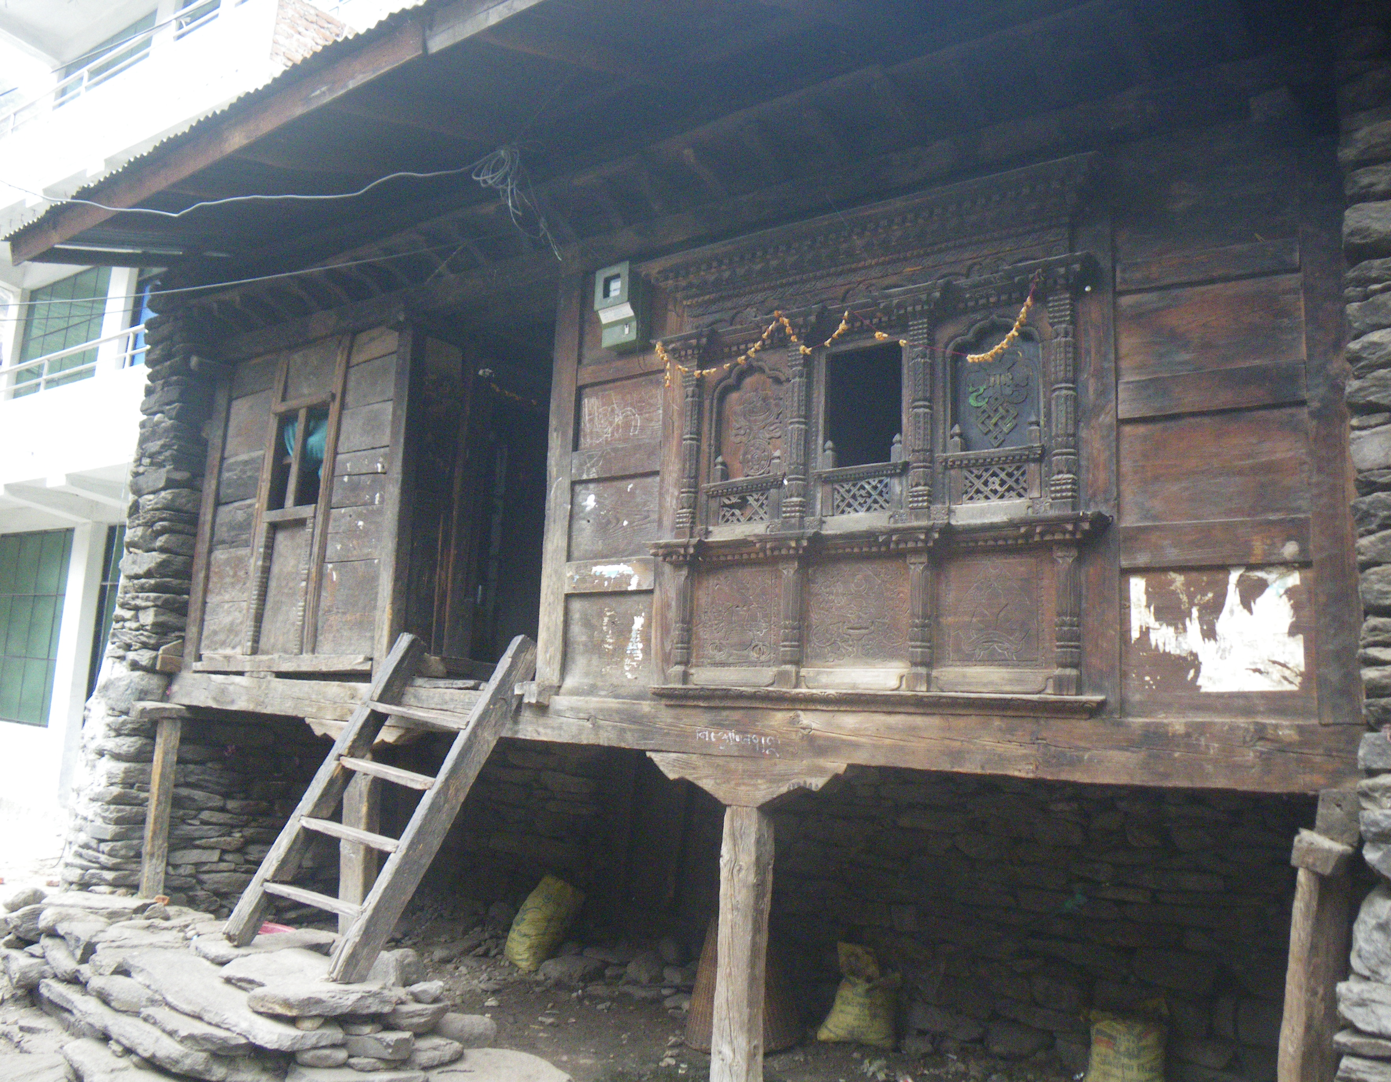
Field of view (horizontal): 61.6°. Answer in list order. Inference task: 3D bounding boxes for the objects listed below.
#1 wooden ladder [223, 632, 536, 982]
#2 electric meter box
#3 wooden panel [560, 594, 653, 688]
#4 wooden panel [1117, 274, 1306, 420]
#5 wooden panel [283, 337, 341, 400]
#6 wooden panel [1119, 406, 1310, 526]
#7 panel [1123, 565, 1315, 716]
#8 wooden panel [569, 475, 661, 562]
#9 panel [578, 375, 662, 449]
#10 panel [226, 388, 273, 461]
[{"bbox_3d":[-1.310,1.066,4.948,0.620,1.558,0.150,7,-36,27],"label":"wooden ladder"},{"bbox_3d":[-0.307,-0.985,4.920,0.187,0.320,0.128,-4,-10,36],"label":"electric meter box"},{"bbox_3d":[-0.350,0.414,4.824,0.489,0.402,0.045,-4,-10,36],"label":"wooden panel"},{"bbox_3d":[1.567,-0.588,3.557,0.533,0.402,0.045,-4,-10,36],"label":"wooden panel"},{"bbox_3d":[-2.070,-0.921,6.339,0.474,0.299,0.045,-4,-10,36],"label":"wooden panel"},{"bbox_3d":[1.553,-0.221,3.505,0.533,0.339,0.045,-4,-10,36],"label":"wooden panel"},{"bbox_3d":[1.532,0.295,3.433,0.533,0.449,0.045,-4,-10,36],"label":"panel"},{"bbox_3d":[-0.332,-0.094,4.896,0.471,0.354,0.045,-4,-10,36],"label":"wooden panel"},{"bbox_3d":[-0.316,-0.534,4.958,0.453,0.303,0.045,-4,-10,36],"label":"panel"},{"bbox_3d":[-2.515,-0.654,6.627,0.420,0.352,0.045,-4,-10,36],"label":"panel"}]

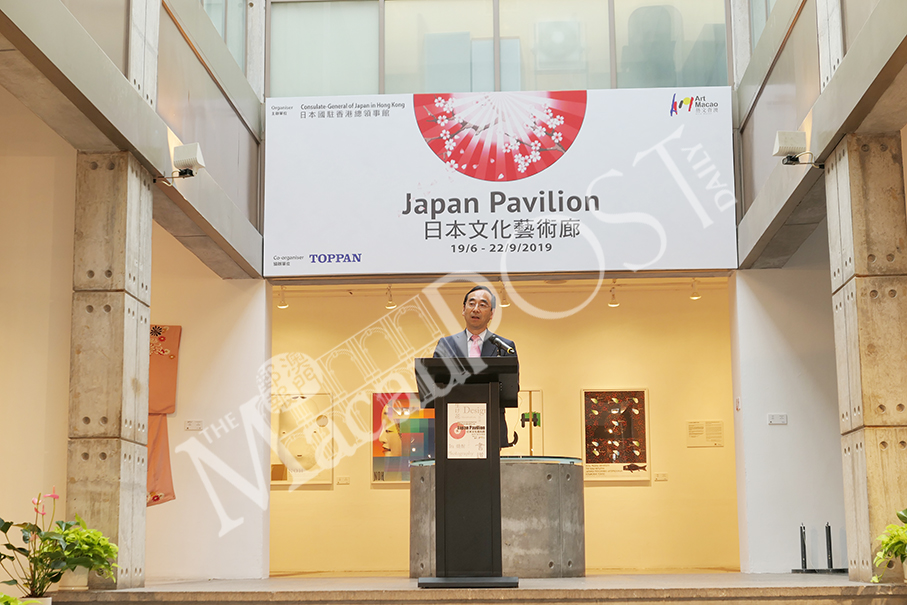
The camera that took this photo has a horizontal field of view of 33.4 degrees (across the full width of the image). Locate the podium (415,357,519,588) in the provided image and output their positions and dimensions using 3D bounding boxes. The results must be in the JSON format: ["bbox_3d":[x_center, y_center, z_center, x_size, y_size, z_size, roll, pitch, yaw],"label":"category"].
[{"bbox_3d":[0.087,0.922,8.146,0.550,1.200,0.460,-1,-10,3],"label":"podium"}]

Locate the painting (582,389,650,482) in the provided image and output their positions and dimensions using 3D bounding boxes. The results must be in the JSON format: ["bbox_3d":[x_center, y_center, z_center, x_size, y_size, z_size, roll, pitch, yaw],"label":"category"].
[{"bbox_3d":[1.884,1.538,17.509,0.775,1.070,0.040,-1,-9,3],"label":"painting"}]

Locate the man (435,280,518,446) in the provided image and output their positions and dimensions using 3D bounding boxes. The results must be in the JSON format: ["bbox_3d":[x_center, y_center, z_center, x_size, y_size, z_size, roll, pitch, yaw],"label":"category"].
[{"bbox_3d":[0.133,0.744,8.600,0.500,1.700,0.360,-1,-10,3],"label":"man"}]

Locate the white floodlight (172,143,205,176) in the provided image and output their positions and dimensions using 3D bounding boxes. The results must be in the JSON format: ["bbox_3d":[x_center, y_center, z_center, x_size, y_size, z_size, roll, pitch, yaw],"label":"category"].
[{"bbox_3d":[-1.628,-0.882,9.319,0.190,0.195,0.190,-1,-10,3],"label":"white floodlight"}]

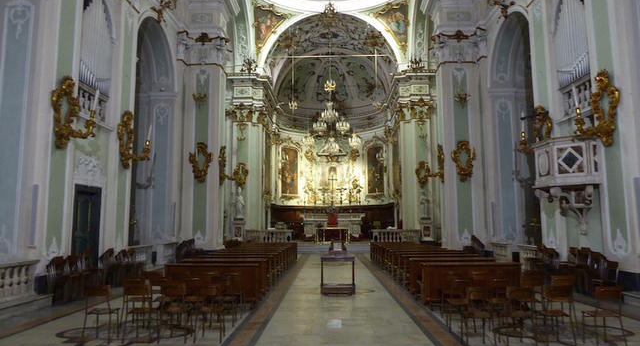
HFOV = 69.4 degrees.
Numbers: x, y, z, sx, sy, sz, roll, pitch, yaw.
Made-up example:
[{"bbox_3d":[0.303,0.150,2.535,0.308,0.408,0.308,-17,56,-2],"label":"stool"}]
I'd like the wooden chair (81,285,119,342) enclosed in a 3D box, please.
[{"bbox_3d":[-3.145,2.024,6.700,0.412,0.835,0.471,0,-7,-3],"label":"wooden chair"}]

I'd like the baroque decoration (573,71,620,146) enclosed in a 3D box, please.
[{"bbox_3d":[6.598,-1.511,11.360,0.820,1.870,1.080,0,-6,1],"label":"baroque decoration"}]

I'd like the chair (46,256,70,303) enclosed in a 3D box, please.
[{"bbox_3d":[-5.556,2.346,10.045,0.500,0.960,0.460,-1,-7,1],"label":"chair"}]

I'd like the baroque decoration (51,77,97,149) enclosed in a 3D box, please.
[{"bbox_3d":[-5.869,-1.454,11.244,0.720,1.870,0.920,-1,-7,1],"label":"baroque decoration"}]

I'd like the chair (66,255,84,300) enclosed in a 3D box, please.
[{"bbox_3d":[-5.499,2.339,10.332,0.450,0.940,0.540,0,-6,1],"label":"chair"}]

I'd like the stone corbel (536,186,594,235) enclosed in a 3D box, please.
[{"bbox_3d":[6.245,0.983,11.831,0.963,1.228,1.198,0,-7,1],"label":"stone corbel"}]

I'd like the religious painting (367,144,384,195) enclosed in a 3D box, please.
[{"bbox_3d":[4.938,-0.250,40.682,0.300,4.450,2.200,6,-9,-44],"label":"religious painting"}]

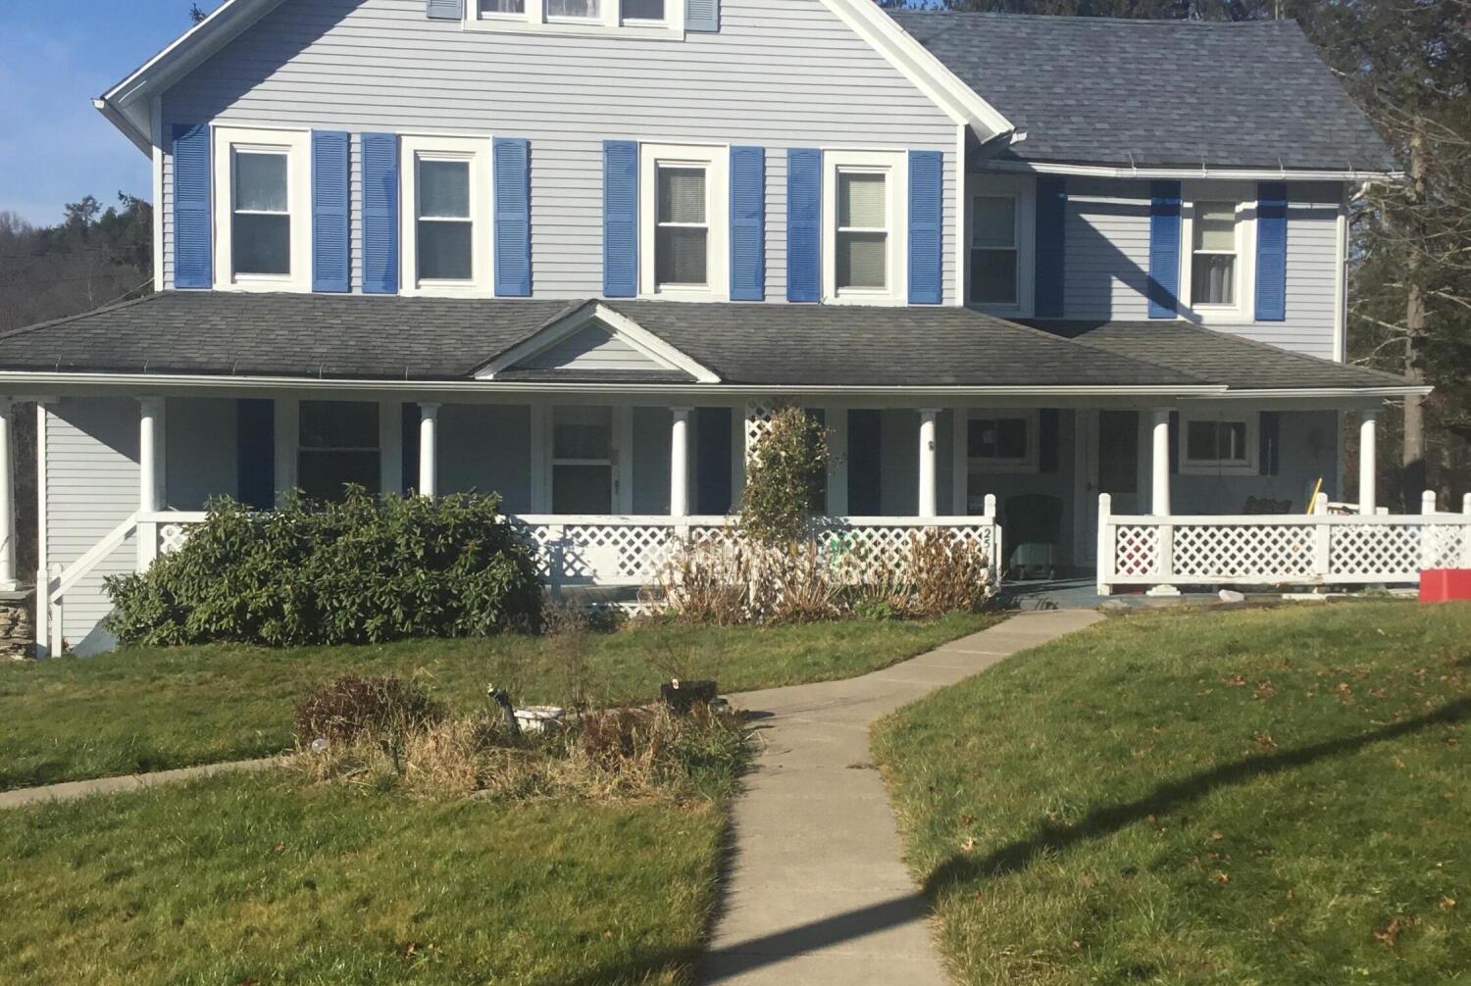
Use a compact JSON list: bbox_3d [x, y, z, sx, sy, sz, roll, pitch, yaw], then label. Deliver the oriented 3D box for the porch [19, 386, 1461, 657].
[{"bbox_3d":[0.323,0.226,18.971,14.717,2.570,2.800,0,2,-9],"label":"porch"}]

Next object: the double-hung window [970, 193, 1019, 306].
[{"bbox_3d":[3.152,-2.974,21.445,0.620,1.370,0.100,0,2,-9],"label":"double-hung window"}]

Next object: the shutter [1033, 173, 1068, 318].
[{"bbox_3d":[3.865,-3.016,21.539,0.385,1.732,0.040,0,2,-9],"label":"shutter"}]

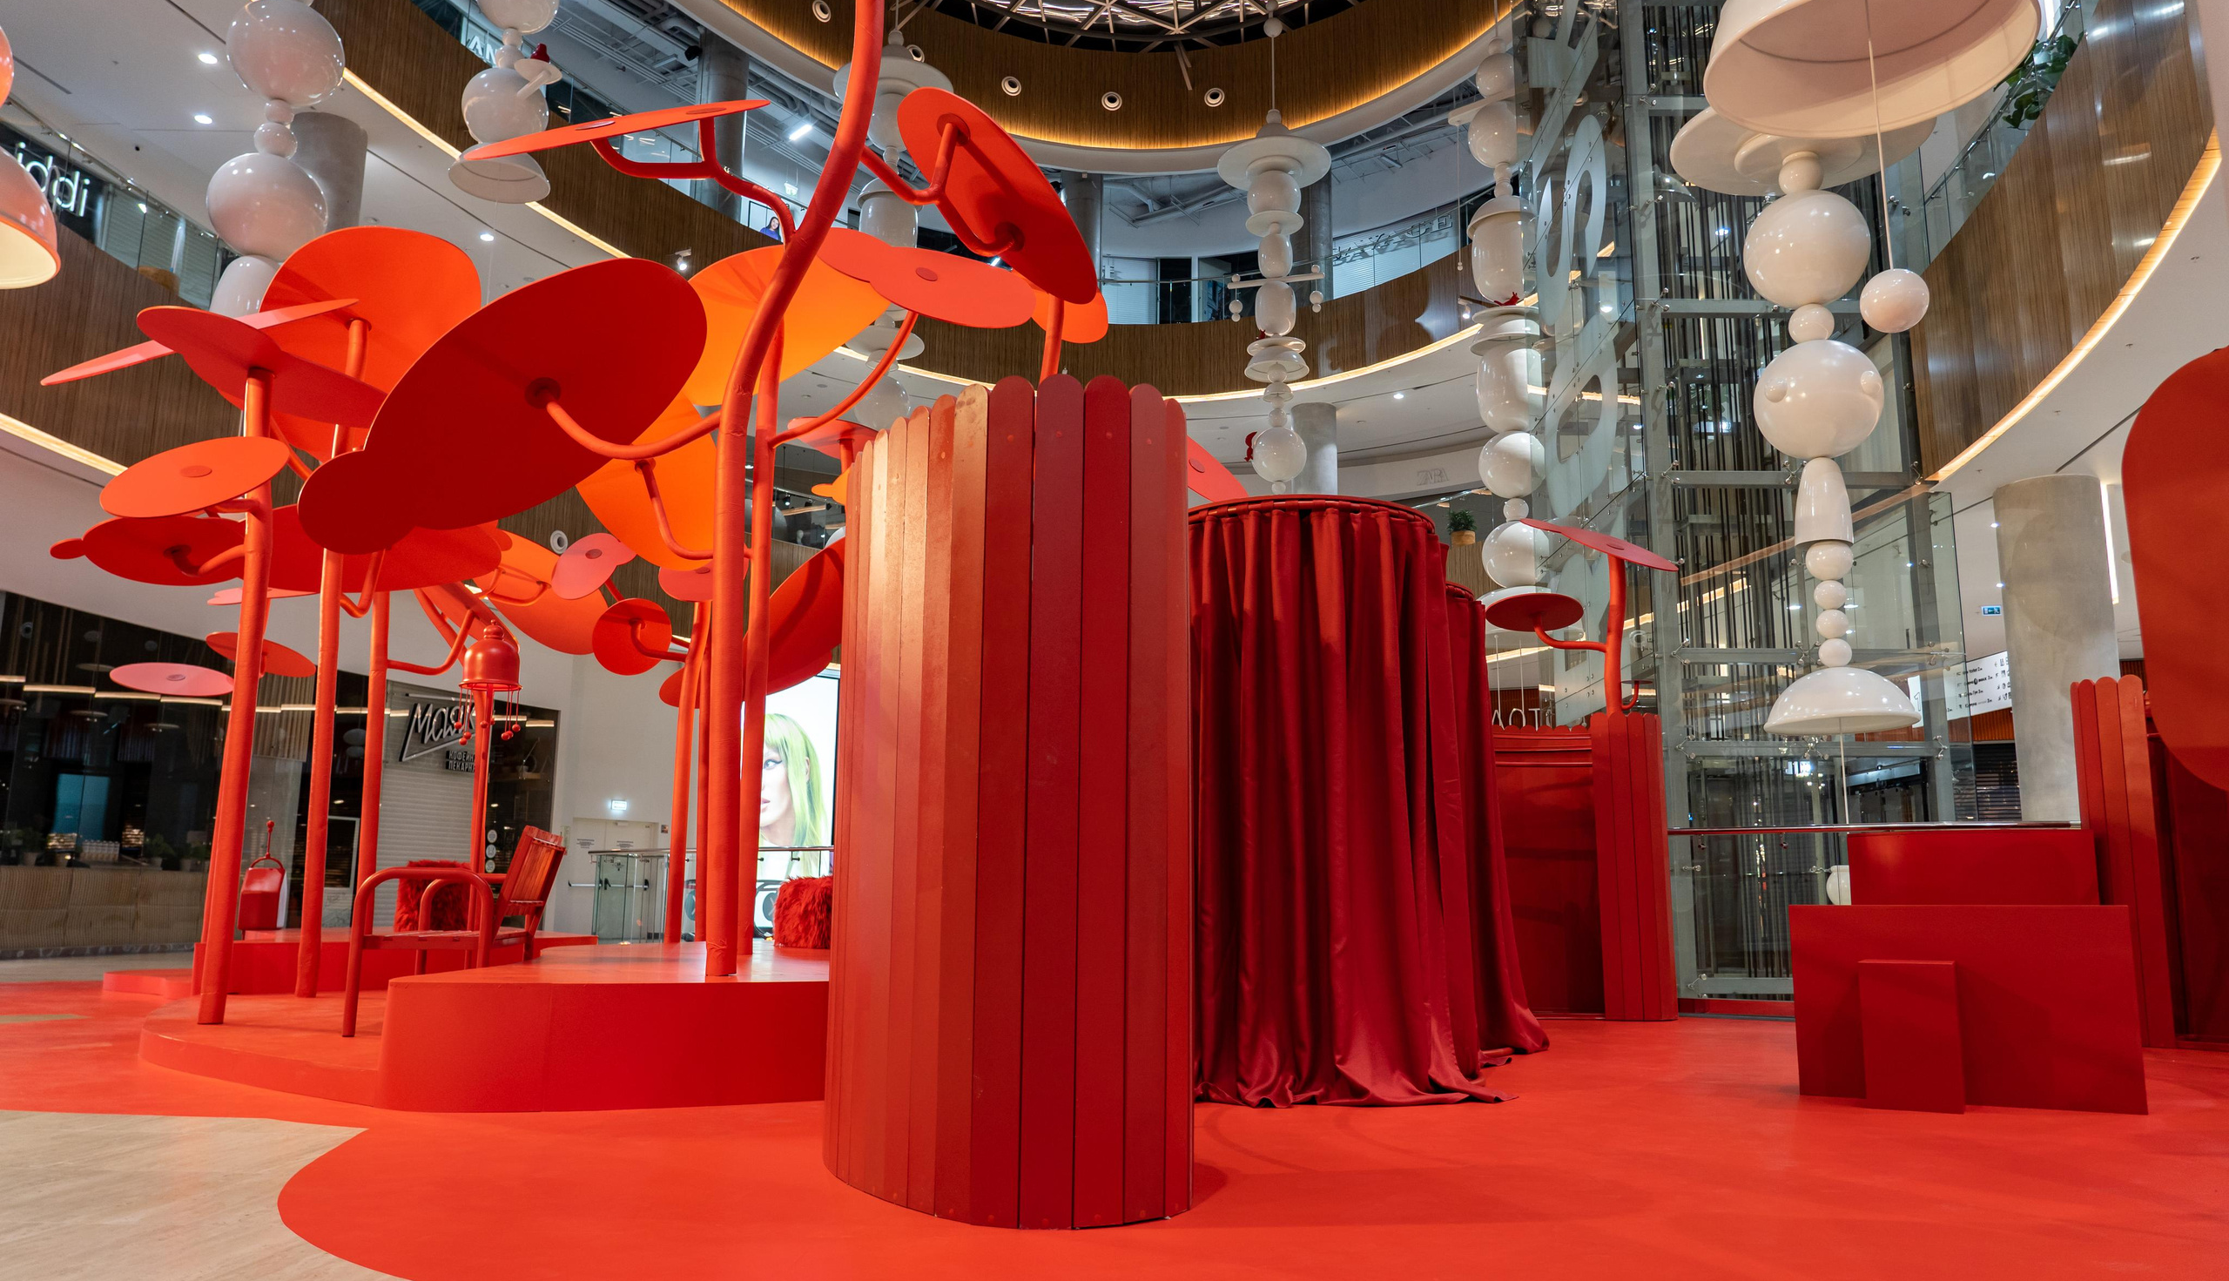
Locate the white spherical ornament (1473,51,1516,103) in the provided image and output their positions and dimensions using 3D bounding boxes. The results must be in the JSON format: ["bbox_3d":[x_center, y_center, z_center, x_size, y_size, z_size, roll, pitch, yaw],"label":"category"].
[{"bbox_3d":[5.668,-8.271,21.833,0.704,0.690,0.704,0,-10,0],"label":"white spherical ornament"}]

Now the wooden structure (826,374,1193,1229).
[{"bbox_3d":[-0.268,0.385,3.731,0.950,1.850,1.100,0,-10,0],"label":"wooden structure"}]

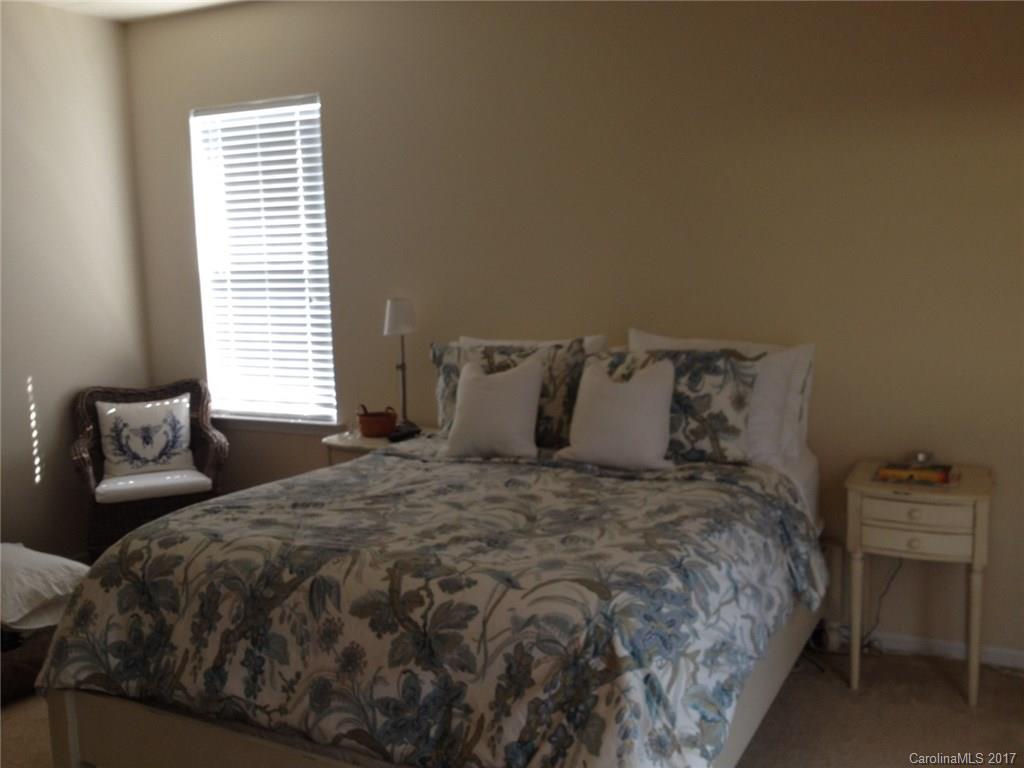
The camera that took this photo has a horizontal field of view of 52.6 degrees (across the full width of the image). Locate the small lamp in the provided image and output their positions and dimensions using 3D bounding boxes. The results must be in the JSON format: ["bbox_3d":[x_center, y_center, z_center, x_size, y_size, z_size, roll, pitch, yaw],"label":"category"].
[{"bbox_3d":[-0.453,-0.056,4.271,0.157,0.583,0.157,-2,7,0],"label":"small lamp"}]

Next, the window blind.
[{"bbox_3d":[-1.164,-0.553,4.840,0.774,1.470,0.059,2,8,27],"label":"window blind"}]

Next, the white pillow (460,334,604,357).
[{"bbox_3d":[0.074,0.023,4.097,0.627,0.451,0.167,2,-7,27],"label":"white pillow"}]

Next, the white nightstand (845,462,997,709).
[{"bbox_3d":[1.367,0.660,3.491,0.446,0.720,0.358,2,8,27],"label":"white nightstand"}]

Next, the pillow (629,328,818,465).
[{"bbox_3d":[0.734,0.046,3.725,0.657,0.461,0.186,2,-7,27],"label":"pillow"}]

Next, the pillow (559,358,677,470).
[{"bbox_3d":[0.367,0.100,3.702,0.412,0.402,0.147,2,-7,27],"label":"pillow"}]

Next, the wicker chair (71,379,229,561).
[{"bbox_3d":[-1.608,0.513,4.688,0.647,0.931,0.608,-5,7,-23],"label":"wicker chair"}]

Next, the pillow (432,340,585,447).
[{"bbox_3d":[-0.028,0.038,3.993,0.647,0.441,0.167,2,-7,27],"label":"pillow"}]

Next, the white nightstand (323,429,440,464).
[{"bbox_3d":[-0.563,0.594,4.447,0.451,0.730,0.358,2,8,27],"label":"white nightstand"}]

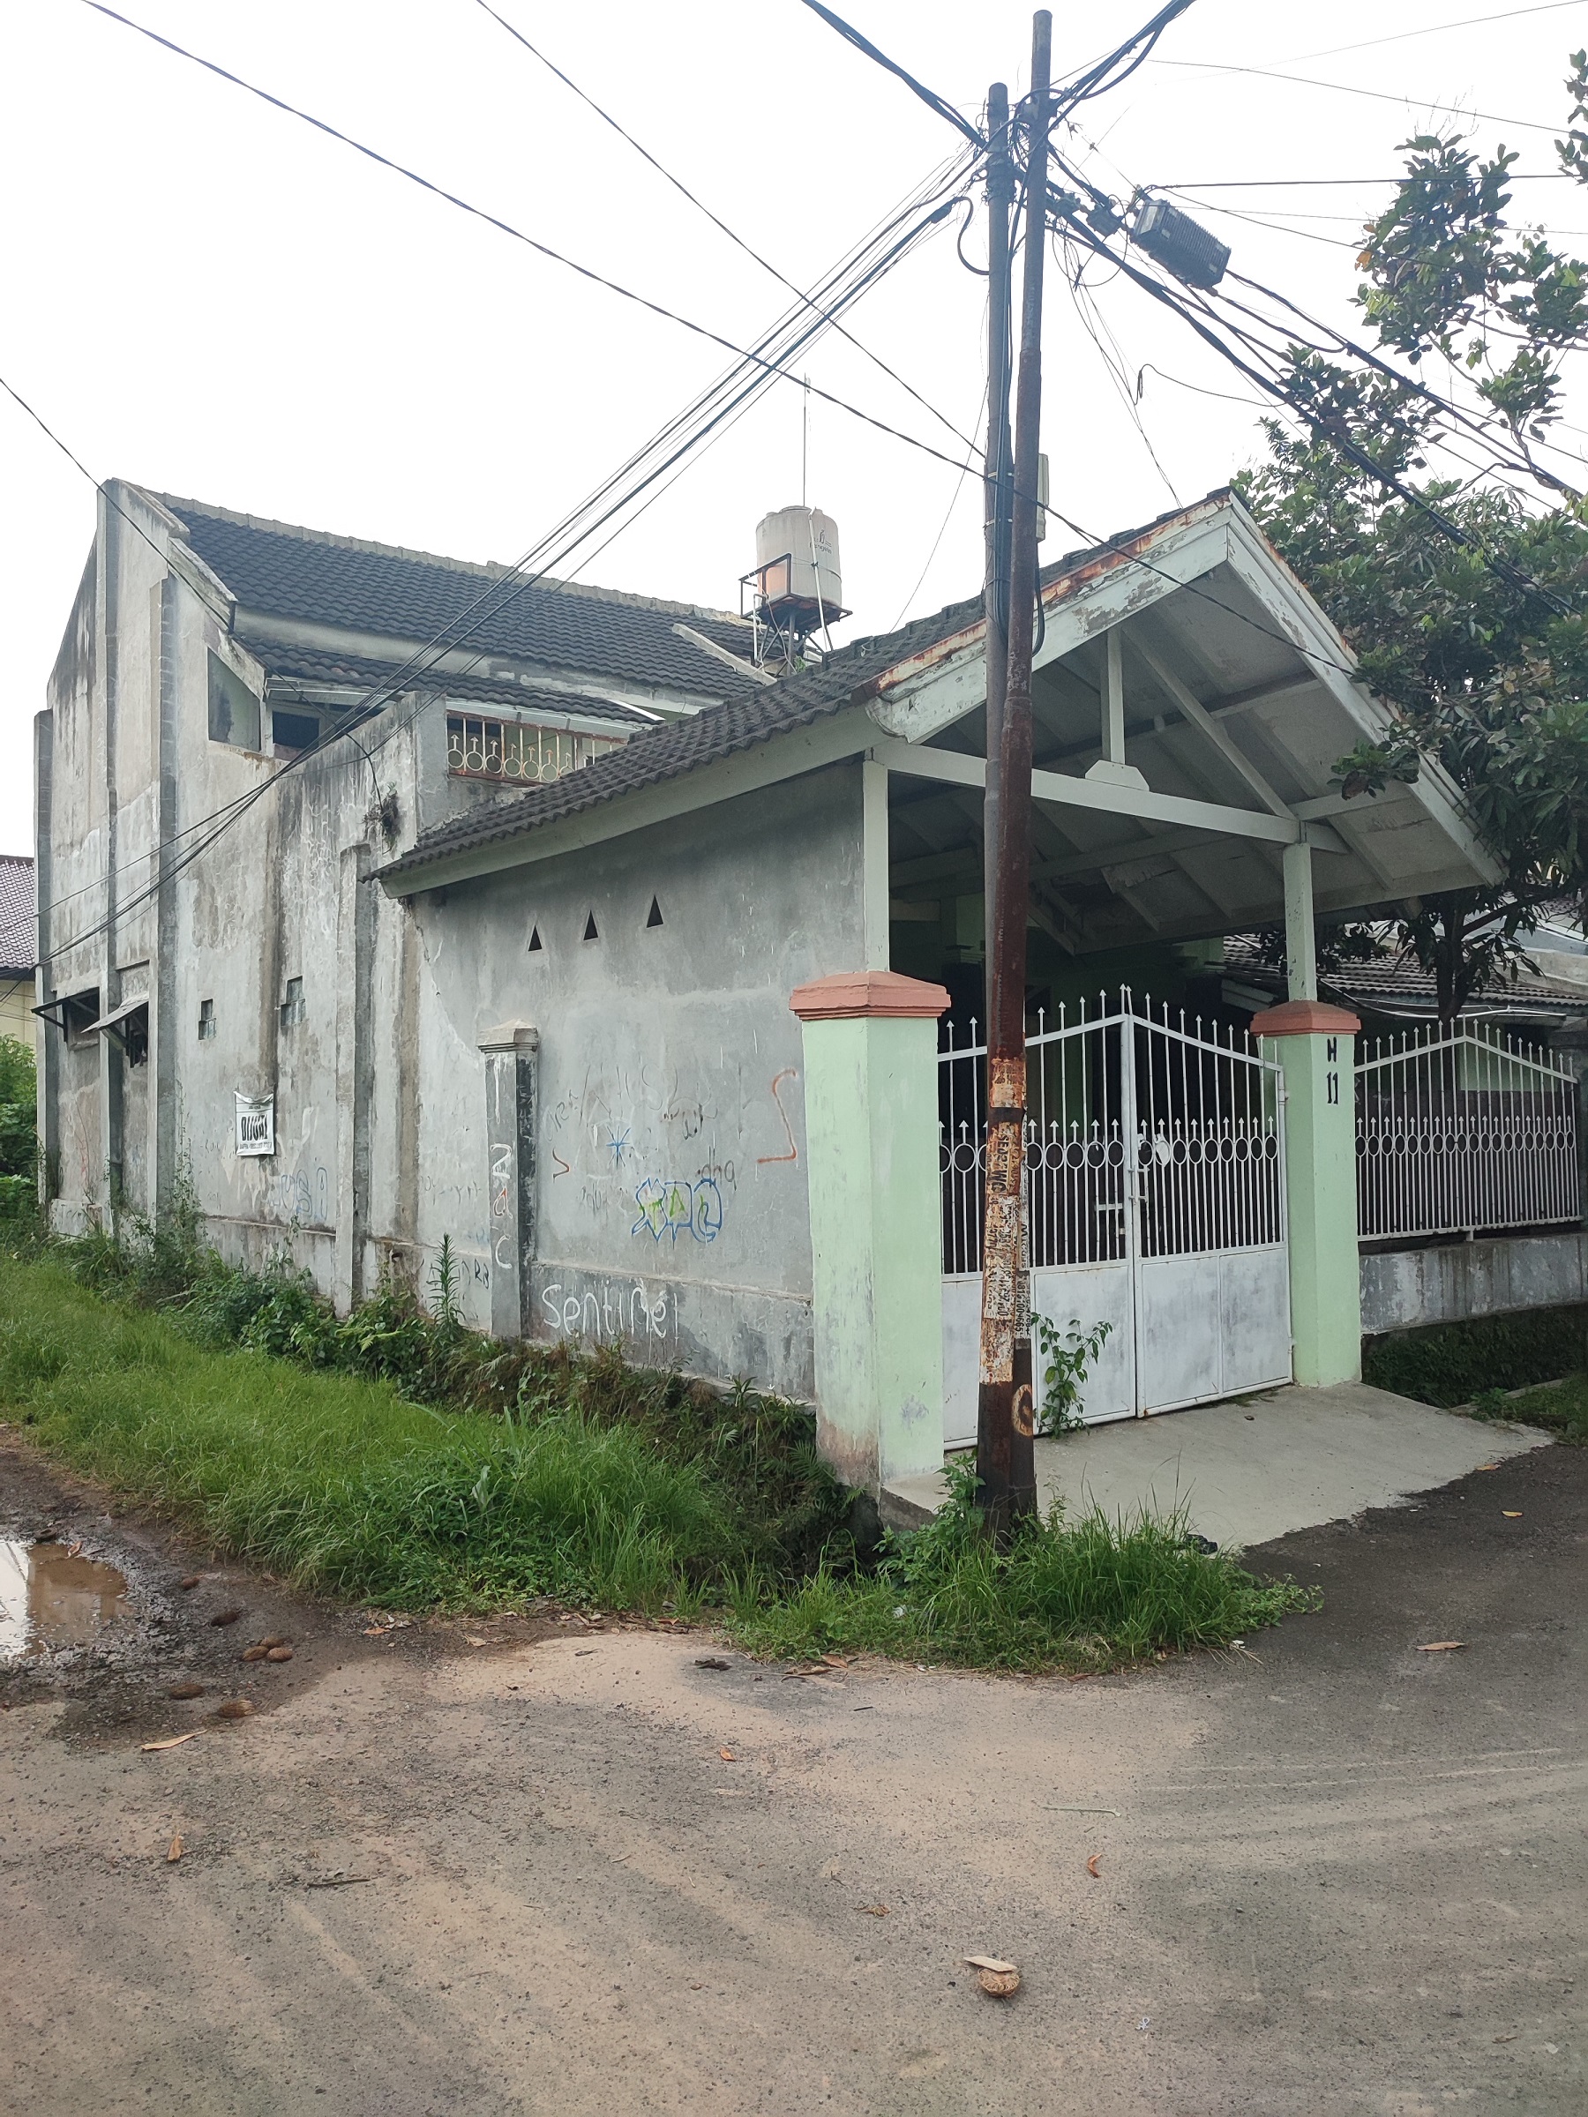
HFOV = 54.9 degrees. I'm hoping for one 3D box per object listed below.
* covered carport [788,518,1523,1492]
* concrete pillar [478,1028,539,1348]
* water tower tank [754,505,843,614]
[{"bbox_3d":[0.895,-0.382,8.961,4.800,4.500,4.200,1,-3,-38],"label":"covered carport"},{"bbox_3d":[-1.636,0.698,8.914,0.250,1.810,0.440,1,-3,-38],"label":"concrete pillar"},{"bbox_3d":[0.071,-6.133,18.773,1.050,1.250,1.050,-1,-3,0],"label":"water tower tank"}]

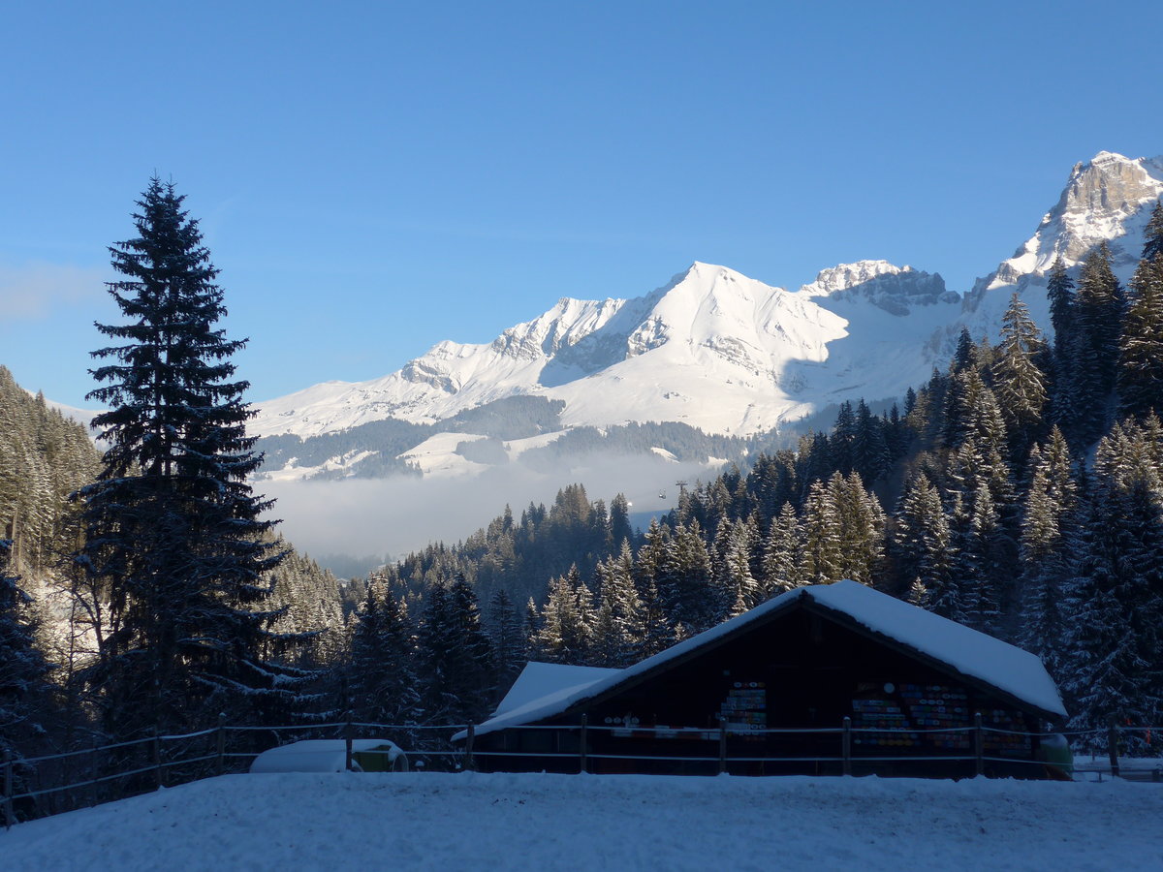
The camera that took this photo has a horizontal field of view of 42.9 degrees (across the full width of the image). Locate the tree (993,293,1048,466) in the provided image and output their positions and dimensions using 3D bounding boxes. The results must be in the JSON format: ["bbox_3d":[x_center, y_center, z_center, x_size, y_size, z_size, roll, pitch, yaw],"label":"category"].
[{"bbox_3d":[54.883,-7.095,185.000,6.790,21.590,6.790,0,-4,0],"label":"tree"}]

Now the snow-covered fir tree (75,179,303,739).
[{"bbox_3d":[-13.858,1.023,52.000,7.910,20.150,7.910,0,-4,0],"label":"snow-covered fir tree"}]

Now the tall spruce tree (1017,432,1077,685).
[{"bbox_3d":[40.953,10.781,130.000,5.110,22.500,5.110,0,-4,0],"label":"tall spruce tree"}]

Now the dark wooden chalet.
[{"bbox_3d":[5.800,6.798,42.959,15.300,5.600,13.000,-1,-4,15],"label":"dark wooden chalet"}]

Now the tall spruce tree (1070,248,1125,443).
[{"bbox_3d":[57.495,-10.006,165.000,6.270,22.720,6.270,0,-4,0],"label":"tall spruce tree"}]

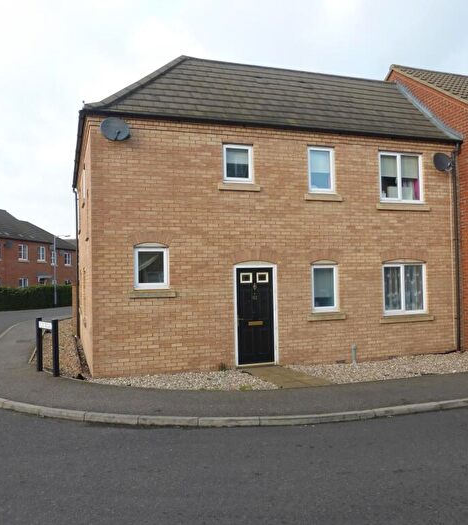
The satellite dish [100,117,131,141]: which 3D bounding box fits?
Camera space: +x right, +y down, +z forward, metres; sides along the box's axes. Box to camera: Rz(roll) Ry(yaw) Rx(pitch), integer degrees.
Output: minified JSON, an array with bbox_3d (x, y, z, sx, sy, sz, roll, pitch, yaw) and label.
[{"bbox_3d":[-2.166,-2.440,8.869,0.530,0.440,0.320,0,-1,-28],"label":"satellite dish"}]

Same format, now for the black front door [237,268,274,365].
[{"bbox_3d":[0.448,1.106,9.985,0.828,1.984,0.070,-1,-1,-18],"label":"black front door"}]

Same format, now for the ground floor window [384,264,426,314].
[{"bbox_3d":[3.916,0.621,11.142,1.160,1.149,0.080,-1,-1,-18],"label":"ground floor window"}]

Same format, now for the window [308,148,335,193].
[{"bbox_3d":[1.897,-1.992,10.548,0.630,0.978,0.080,-1,-1,-18],"label":"window"}]

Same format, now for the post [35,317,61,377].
[{"bbox_3d":[-3.630,1.636,9.445,0.120,1.060,0.839,0,-2,-45],"label":"post"}]

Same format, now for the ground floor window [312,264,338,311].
[{"bbox_3d":[1.959,0.564,10.496,0.635,1.017,0.080,-1,-1,-18],"label":"ground floor window"}]

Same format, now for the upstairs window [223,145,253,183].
[{"bbox_3d":[0.077,-2.011,9.947,0.637,0.791,0.080,-1,-1,-18],"label":"upstairs window"}]

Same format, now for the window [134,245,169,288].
[{"bbox_3d":[-1.580,0.108,9.338,0.659,0.810,0.080,-1,-1,-18],"label":"window"}]

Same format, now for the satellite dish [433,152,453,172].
[{"bbox_3d":[4.799,-2.301,11.169,0.500,0.430,0.320,0,-1,-28],"label":"satellite dish"}]

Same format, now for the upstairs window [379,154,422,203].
[{"bbox_3d":[3.865,-1.928,11.197,1.160,1.131,0.080,-1,-1,-18],"label":"upstairs window"}]

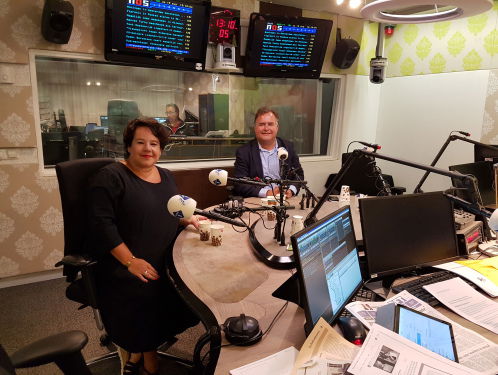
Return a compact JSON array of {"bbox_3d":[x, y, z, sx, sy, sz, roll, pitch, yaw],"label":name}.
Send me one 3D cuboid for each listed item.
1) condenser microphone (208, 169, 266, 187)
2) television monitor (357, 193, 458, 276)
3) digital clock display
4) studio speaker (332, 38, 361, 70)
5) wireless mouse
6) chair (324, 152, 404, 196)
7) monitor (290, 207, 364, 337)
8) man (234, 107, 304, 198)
[{"bbox_3d":[-0.062,-0.047,1.850,0.270,0.085,0.085,-5,16,-27],"label":"condenser microphone"},{"bbox_3d":[0.692,0.193,1.623,0.515,0.320,0.060,-4,-1,-24],"label":"television monitor"},{"bbox_3d":[-0.194,-1.306,3.030,0.280,0.280,0.070,-5,16,-26],"label":"digital clock display"},{"bbox_3d":[0.911,-1.247,3.500,0.175,0.265,0.165,-6,34,-29],"label":"studio speaker"},{"bbox_3d":[0.326,0.456,1.185,0.066,0.038,0.115,-2,15,-15],"label":"wireless mouse"},{"bbox_3d":[0.973,0.203,3.359,0.660,1.020,0.640,4,14,8],"label":"chair"},{"bbox_3d":[0.267,0.266,1.295,0.060,0.320,0.468,-5,7,36],"label":"monitor"},{"bbox_3d":[0.145,0.132,2.742,0.550,1.360,0.740,0,14,-8],"label":"man"}]

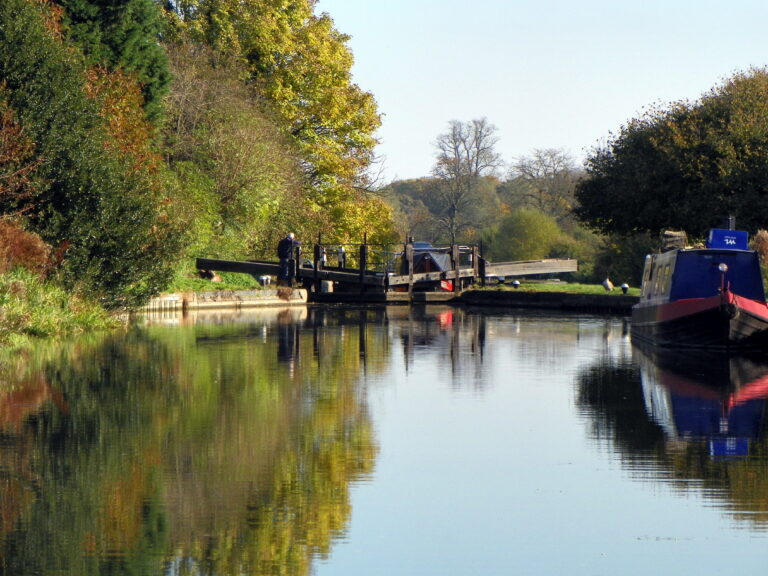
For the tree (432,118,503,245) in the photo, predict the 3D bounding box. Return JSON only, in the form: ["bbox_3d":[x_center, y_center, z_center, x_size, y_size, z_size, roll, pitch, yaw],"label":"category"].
[{"bbox_3d":[8.319,-10.312,420.000,7.000,13.200,7.000,0,1,0],"label":"tree"}]

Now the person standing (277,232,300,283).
[{"bbox_3d":[-3.058,-0.913,135.000,0.580,1.700,0.560,0,1,-31],"label":"person standing"}]

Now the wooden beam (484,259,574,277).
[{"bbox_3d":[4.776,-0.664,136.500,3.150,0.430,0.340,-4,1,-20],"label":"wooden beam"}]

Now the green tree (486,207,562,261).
[{"bbox_3d":[8.666,-3.053,260.000,4.700,3.700,4.500,0,1,0],"label":"green tree"}]

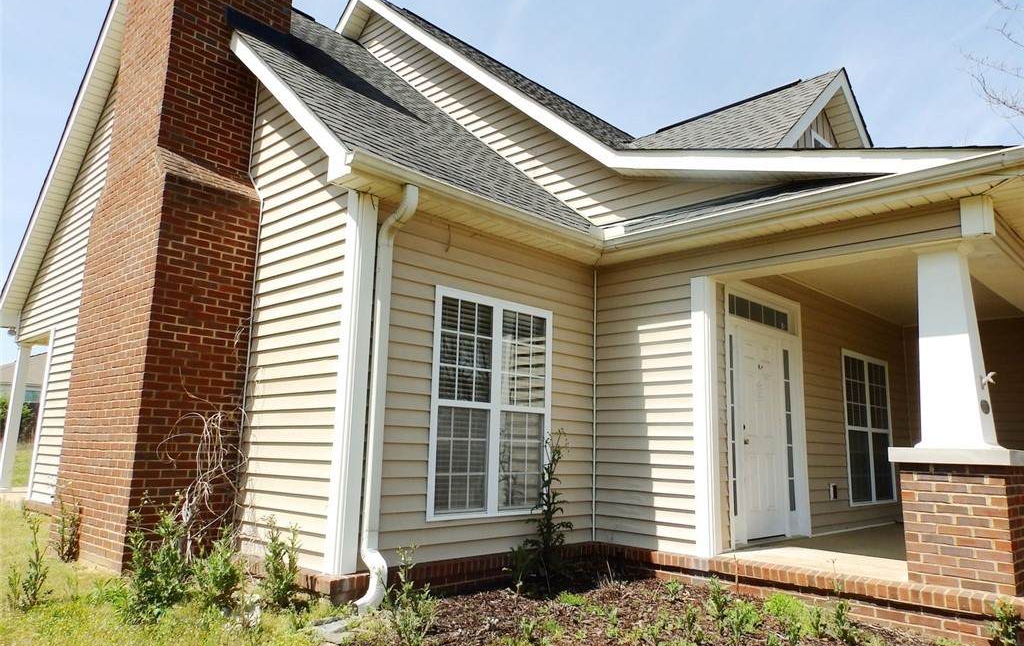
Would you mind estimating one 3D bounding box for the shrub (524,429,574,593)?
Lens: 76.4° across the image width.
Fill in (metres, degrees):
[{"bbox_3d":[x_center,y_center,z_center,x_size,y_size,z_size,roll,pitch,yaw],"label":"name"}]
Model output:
[{"bbox_3d":[0.328,1.614,5.683,0.447,1.347,0.433,1,-11,0],"label":"shrub"}]

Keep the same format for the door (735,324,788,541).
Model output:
[{"bbox_3d":[2.519,1.086,6.552,0.060,2.050,0.930,-9,-14,42],"label":"door"}]

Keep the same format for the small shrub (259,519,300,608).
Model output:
[{"bbox_3d":[-1.556,1.599,4.361,0.260,0.562,0.252,1,-11,0],"label":"small shrub"}]

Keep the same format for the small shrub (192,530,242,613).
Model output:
[{"bbox_3d":[-1.911,1.607,4.244,0.307,0.490,0.297,1,-11,0],"label":"small shrub"}]

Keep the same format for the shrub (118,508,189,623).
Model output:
[{"bbox_3d":[-2.218,1.491,4.056,0.394,0.648,0.382,1,-11,0],"label":"shrub"}]

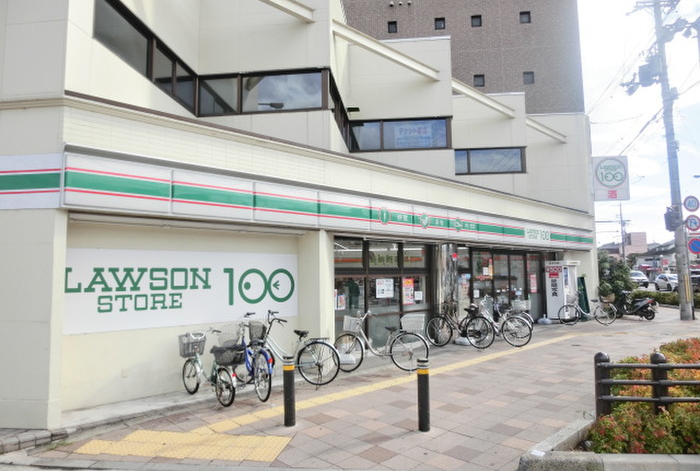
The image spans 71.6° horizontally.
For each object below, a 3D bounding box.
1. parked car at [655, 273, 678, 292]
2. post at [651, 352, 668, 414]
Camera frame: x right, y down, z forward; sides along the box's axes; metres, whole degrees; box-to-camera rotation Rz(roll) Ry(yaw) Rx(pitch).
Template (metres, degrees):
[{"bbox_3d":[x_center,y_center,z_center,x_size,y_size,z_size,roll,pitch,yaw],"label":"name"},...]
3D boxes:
[{"bbox_3d":[28.808,4.160,43.142,1.700,1.500,4.000,-2,-5,12],"label":"parked car"},{"bbox_3d":[3.160,1.575,4.927,0.148,0.740,0.148,-1,-5,3],"label":"post"}]

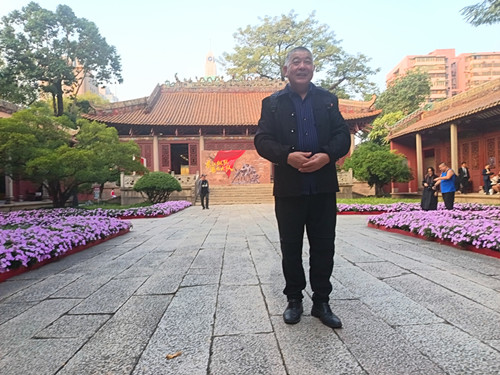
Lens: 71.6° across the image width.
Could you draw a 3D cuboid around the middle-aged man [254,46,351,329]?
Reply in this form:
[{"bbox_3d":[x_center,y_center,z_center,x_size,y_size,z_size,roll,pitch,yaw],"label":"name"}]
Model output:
[{"bbox_3d":[0.332,-0.031,2.150,0.590,1.700,0.370,-1,-1,0],"label":"middle-aged man"}]

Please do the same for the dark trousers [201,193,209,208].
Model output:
[{"bbox_3d":[-2.151,0.585,16.500,0.440,0.840,0.300,-1,-1,-3],"label":"dark trousers"}]

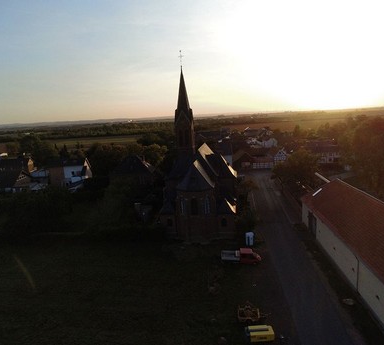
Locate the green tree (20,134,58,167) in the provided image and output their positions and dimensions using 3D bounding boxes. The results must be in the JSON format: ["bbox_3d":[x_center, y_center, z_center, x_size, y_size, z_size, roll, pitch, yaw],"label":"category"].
[{"bbox_3d":[-63.810,-8.390,123.590,13.500,14.600,12.500,-3,11,0],"label":"green tree"}]

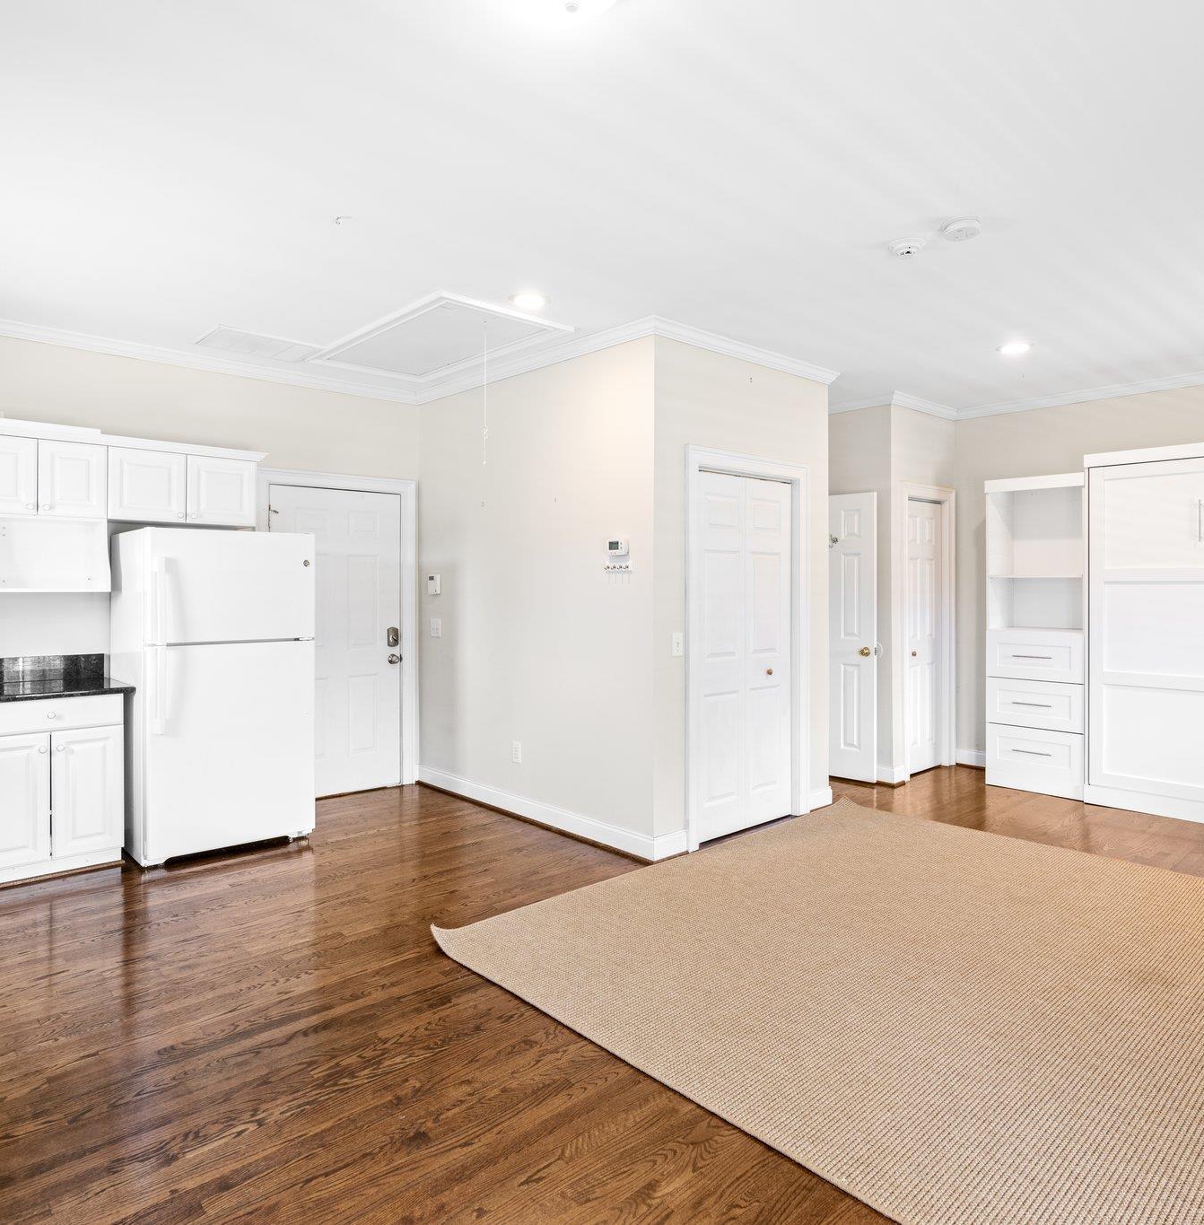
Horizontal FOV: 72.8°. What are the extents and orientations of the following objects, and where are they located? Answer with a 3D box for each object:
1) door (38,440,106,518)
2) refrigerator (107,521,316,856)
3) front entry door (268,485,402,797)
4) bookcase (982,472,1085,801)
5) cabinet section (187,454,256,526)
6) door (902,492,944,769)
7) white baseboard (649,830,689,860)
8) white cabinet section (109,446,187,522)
[{"bbox_3d":[-2.703,-0.670,4.167,0.295,0.378,0.020,-1,2,-42],"label":"door"},{"bbox_3d":[-2.146,0.412,4.519,0.836,1.700,0.768,-1,2,-42],"label":"refrigerator"},{"bbox_3d":[-1.772,0.202,5.493,0.899,2.045,0.045,-1,2,-42],"label":"front entry door"},{"bbox_3d":[3.095,0.155,5.662,0.430,2.140,0.642,-1,2,-42],"label":"bookcase"},{"bbox_3d":[-2.267,-0.684,4.768,0.376,0.376,0.330,-1,2,-42],"label":"cabinet section"},{"bbox_3d":[2.412,0.183,6.147,0.581,2.035,0.035,-1,2,-42],"label":"door"},{"bbox_3d":[0.350,1.194,4.189,0.249,0.118,0.020,-1,2,-42],"label":"white baseboard"},{"bbox_3d":[-2.548,-0.679,4.515,0.380,0.376,0.330,-1,2,-42],"label":"white cabinet section"}]

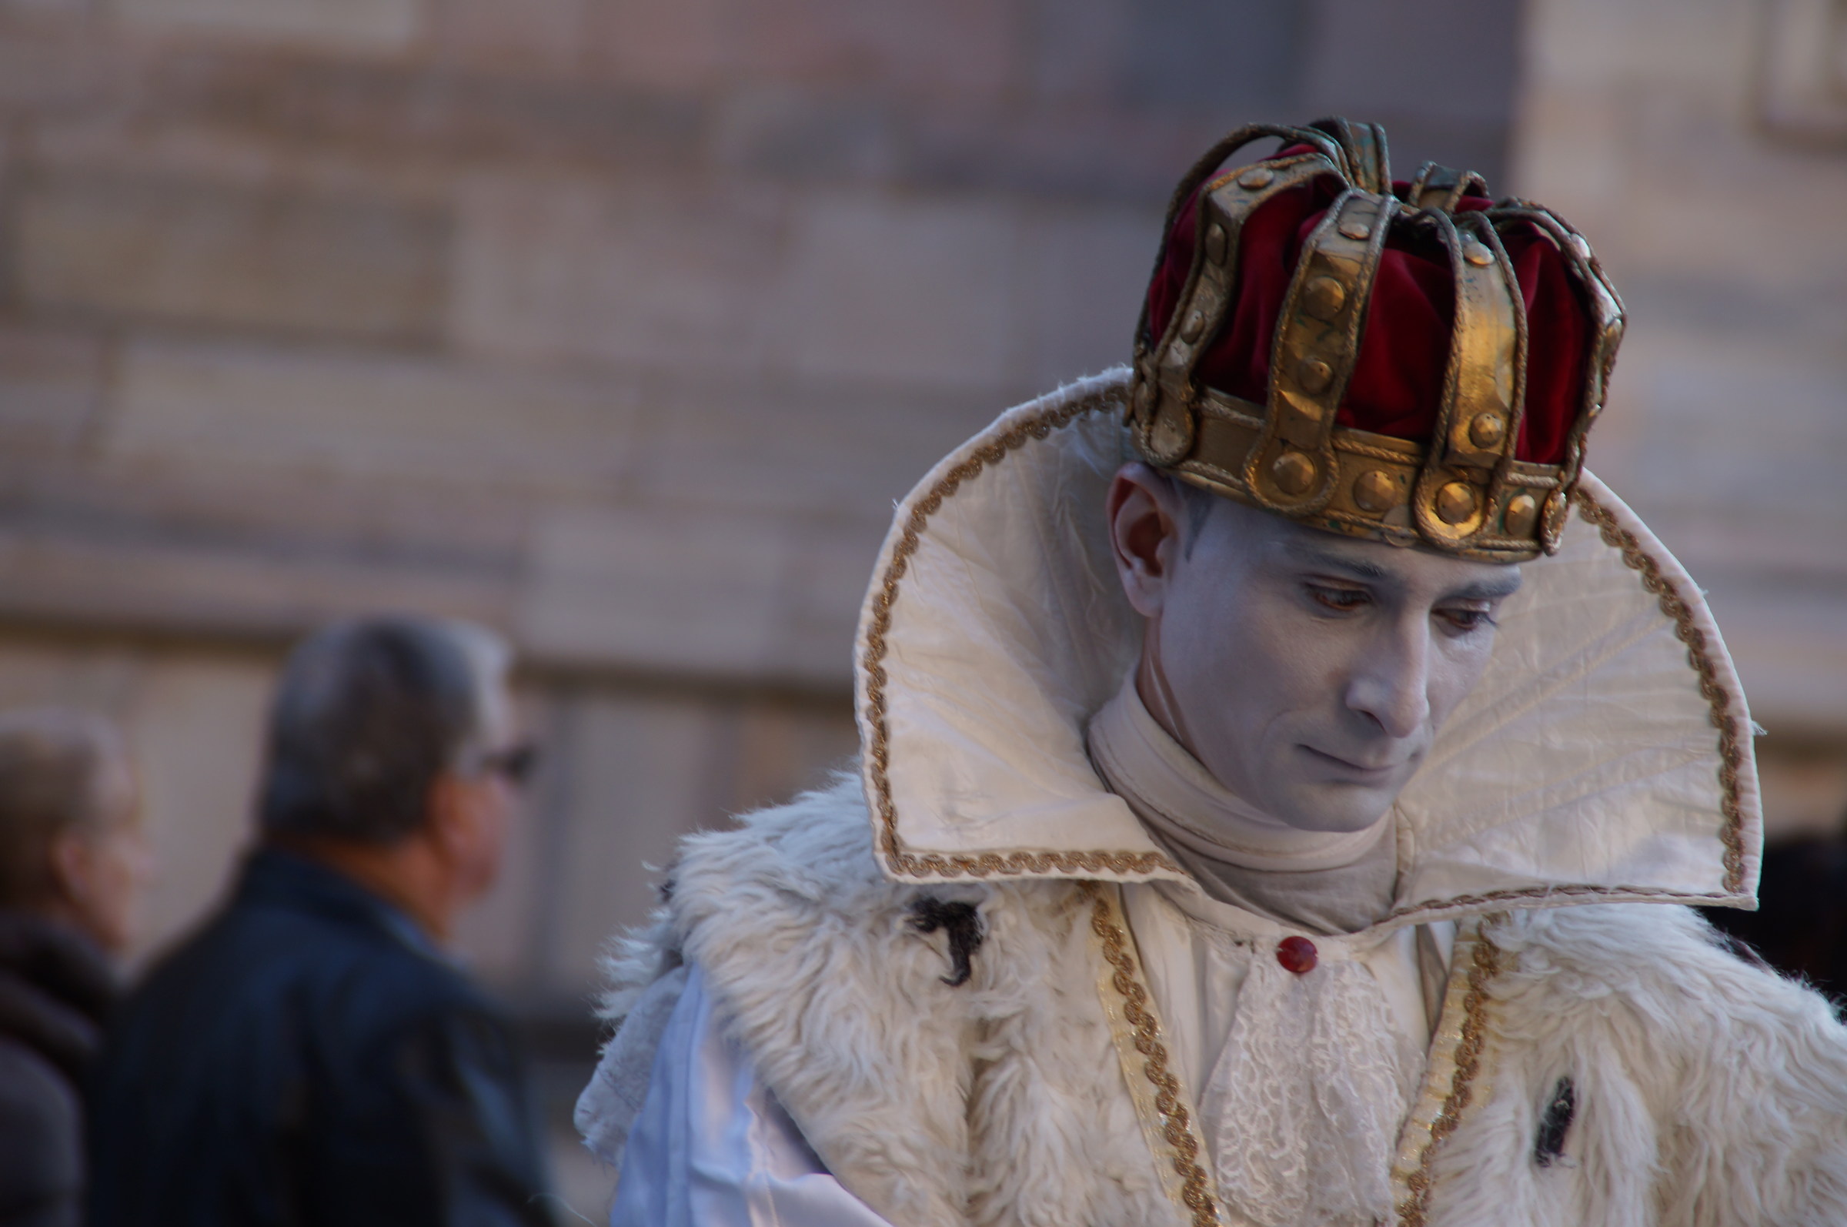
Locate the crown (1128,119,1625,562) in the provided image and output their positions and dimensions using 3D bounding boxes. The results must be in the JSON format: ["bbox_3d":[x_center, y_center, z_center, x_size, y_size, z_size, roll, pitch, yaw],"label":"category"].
[{"bbox_3d":[0.196,-0.121,6.580,0.198,0.148,0.212,11,12,-2],"label":"crown"}]

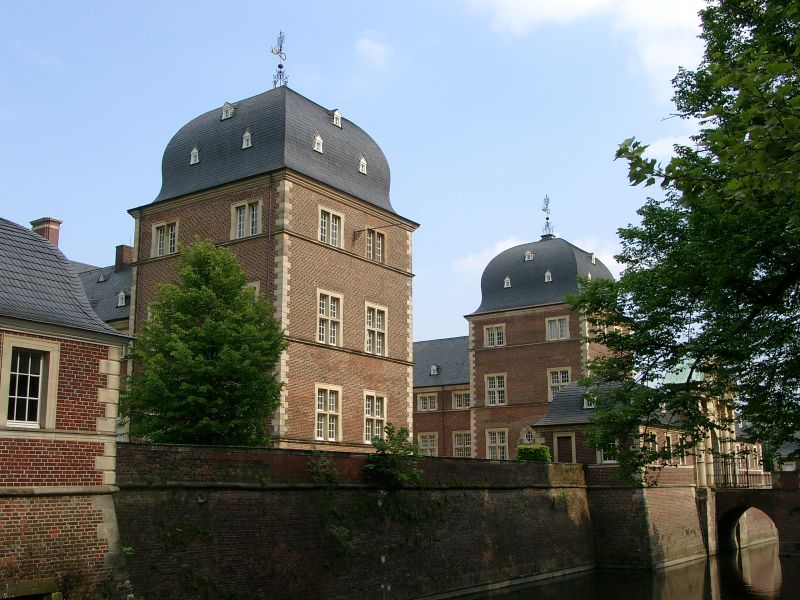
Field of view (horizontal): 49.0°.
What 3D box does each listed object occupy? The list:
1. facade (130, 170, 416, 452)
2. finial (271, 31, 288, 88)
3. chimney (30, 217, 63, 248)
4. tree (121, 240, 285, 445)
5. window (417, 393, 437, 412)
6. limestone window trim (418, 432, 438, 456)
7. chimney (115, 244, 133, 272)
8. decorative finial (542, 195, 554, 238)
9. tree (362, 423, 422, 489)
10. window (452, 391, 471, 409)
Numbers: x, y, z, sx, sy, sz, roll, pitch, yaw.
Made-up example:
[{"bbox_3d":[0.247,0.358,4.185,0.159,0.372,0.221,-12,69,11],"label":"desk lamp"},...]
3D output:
[{"bbox_3d":[-7.041,2.714,49.420,11.400,15.000,11.400,-9,-15,34],"label":"facade"},{"bbox_3d":[-7.149,-14.540,53.138,1.050,3.900,0.950,3,-13,-17],"label":"finial"},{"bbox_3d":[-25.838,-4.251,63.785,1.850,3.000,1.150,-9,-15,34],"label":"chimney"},{"bbox_3d":[-7.207,2.249,32.779,6.200,9.300,6.200,0,-12,0],"label":"tree"},{"bbox_3d":[2.602,9.667,82.917,2.250,1.630,0.250,-9,-15,34],"label":"window"},{"bbox_3d":[2.669,13.806,81.997,2.220,2.750,0.250,-9,-15,34],"label":"limestone window trim"},{"bbox_3d":[-18.083,-2.628,58.248,0.720,1.900,1.400,-9,-15,34],"label":"chimney"},{"bbox_3d":[14.282,-8.094,83.677,1.000,4.100,0.900,3,-13,-17],"label":"decorative finial"},{"bbox_3d":[-0.250,5.207,29.237,1.500,2.200,1.900,-9,-15,34],"label":"tree"},{"bbox_3d":[5.817,9.183,80.763,2.250,1.630,0.250,-9,-15,34],"label":"window"}]

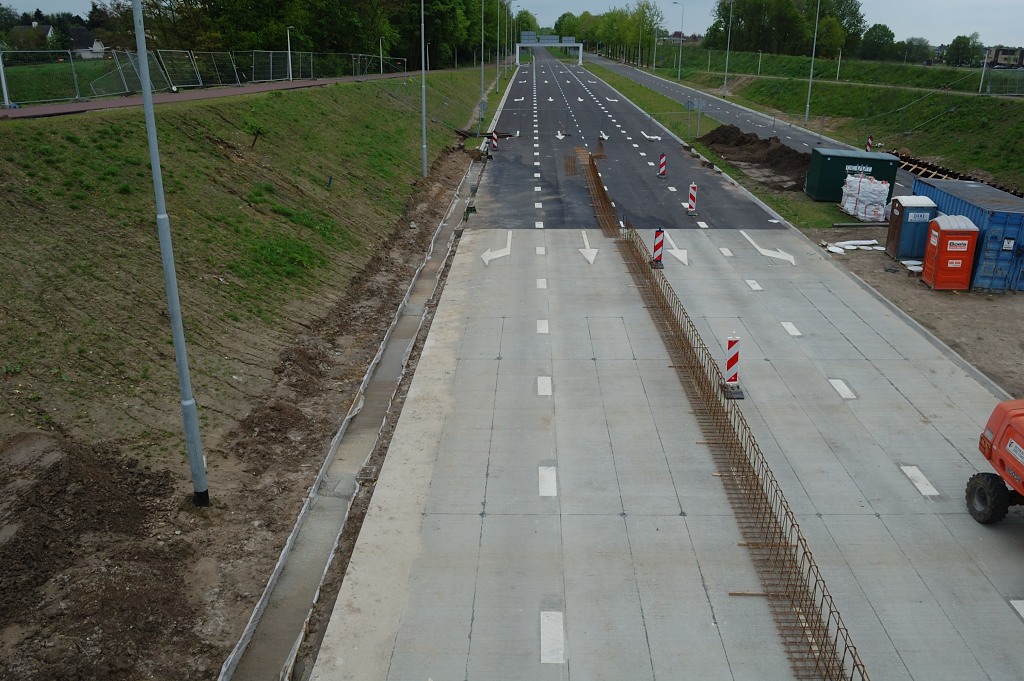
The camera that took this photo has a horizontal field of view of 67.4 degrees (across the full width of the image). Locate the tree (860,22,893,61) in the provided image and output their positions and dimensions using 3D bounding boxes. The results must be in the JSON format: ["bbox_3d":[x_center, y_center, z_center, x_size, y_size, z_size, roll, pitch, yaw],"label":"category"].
[{"bbox_3d":[80.747,-66.126,170.000,7.340,8.150,7.340,9,22,22],"label":"tree"}]

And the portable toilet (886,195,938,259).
[{"bbox_3d":[14.850,-4.195,28.489,1.200,2.300,1.150,2,20,5],"label":"portable toilet"}]

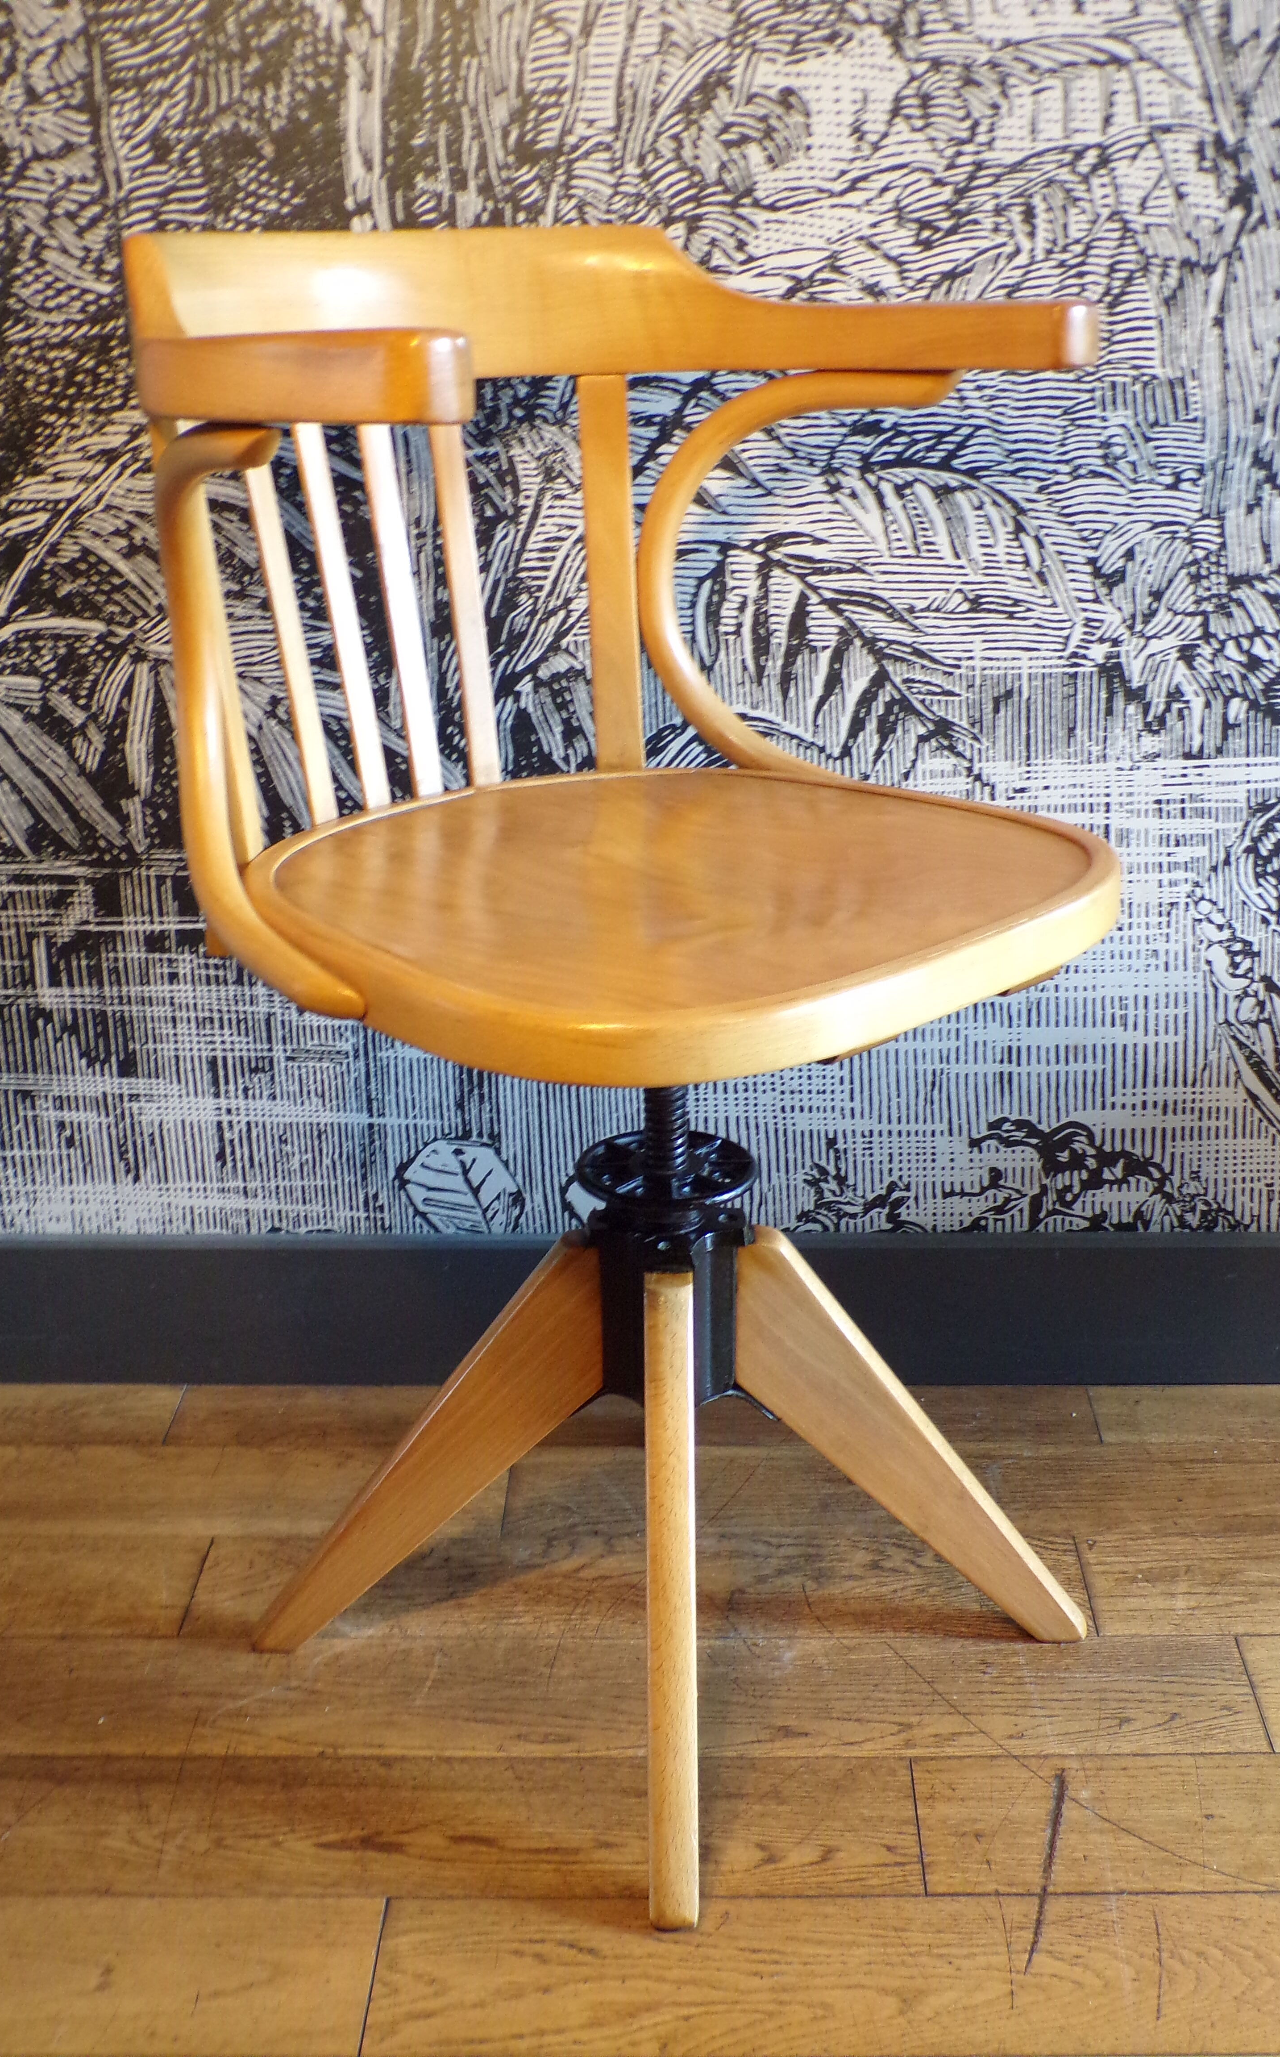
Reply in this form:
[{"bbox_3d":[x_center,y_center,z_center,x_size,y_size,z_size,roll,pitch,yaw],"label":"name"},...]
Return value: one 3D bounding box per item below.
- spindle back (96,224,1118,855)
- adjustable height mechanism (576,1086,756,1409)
[{"bbox_3d":[-0.051,-0.264,1.234,0.414,0.336,0.493,19,28,41],"label":"spindle back"},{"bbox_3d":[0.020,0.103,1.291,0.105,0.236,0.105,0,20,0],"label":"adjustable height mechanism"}]

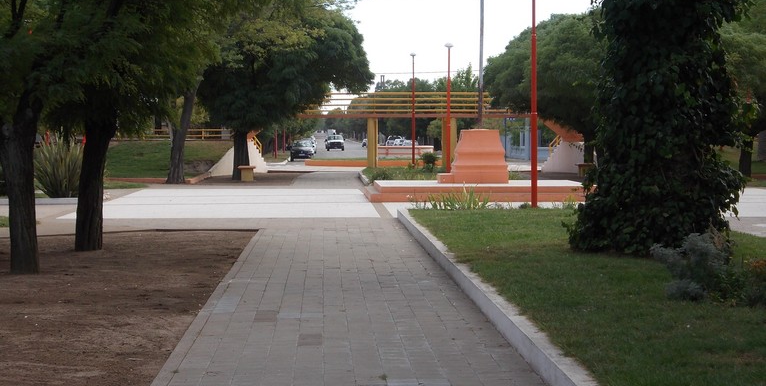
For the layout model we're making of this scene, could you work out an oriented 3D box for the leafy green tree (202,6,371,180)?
[{"bbox_3d":[-3.230,-3.218,58.198,5.900,5.600,5.600,0,2,-2],"label":"leafy green tree"}]

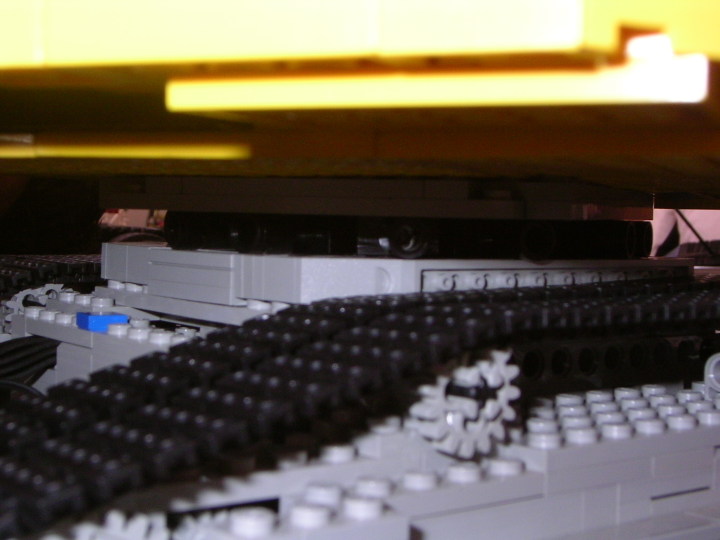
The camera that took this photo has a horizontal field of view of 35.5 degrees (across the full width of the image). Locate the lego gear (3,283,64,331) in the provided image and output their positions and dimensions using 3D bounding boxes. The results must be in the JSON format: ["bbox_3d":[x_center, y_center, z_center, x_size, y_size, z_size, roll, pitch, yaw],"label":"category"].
[{"bbox_3d":[-0.071,0.011,0.248,0.009,0.016,0.016,0,3,-37],"label":"lego gear"}]

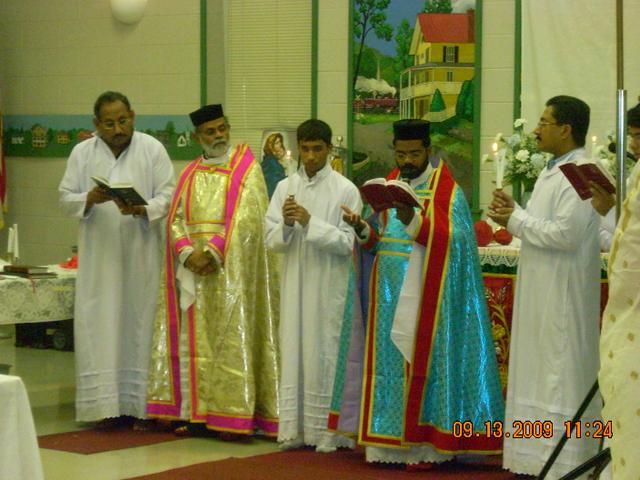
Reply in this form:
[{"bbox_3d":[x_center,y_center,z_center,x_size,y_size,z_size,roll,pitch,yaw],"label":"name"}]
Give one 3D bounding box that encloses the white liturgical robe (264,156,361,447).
[{"bbox_3d":[-0.034,0.324,10.230,0.470,1.404,0.380,1,4,18],"label":"white liturgical robe"}]

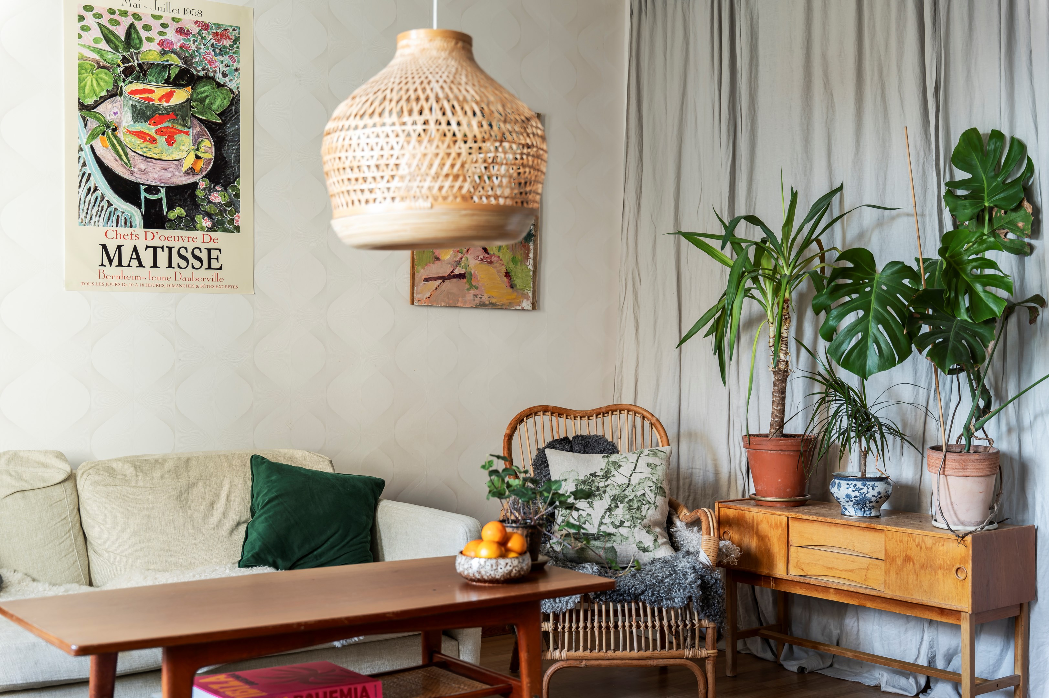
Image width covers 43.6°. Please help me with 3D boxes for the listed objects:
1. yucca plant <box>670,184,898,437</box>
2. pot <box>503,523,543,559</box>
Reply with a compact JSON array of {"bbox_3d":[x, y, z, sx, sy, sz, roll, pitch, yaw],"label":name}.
[{"bbox_3d":[0.856,-0.134,4.339,0.600,0.847,0.710,0,-1,-35],"label":"yucca plant"},{"bbox_3d":[-0.006,0.503,3.421,0.116,0.103,0.116,0,-1,0],"label":"pot"}]

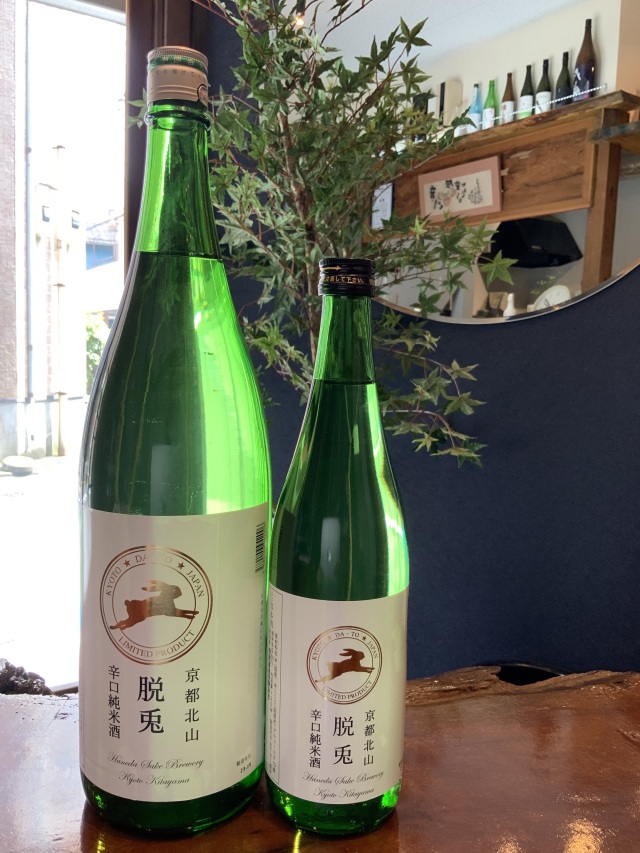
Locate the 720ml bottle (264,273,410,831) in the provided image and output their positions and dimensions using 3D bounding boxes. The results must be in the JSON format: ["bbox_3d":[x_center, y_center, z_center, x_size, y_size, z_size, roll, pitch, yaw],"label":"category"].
[{"bbox_3d":[0.011,0.061,0.392,0.077,0.298,0.077,1,6,-7],"label":"720ml bottle"}]

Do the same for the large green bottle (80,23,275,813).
[{"bbox_3d":[-0.079,0.007,0.396,0.104,0.402,0.104,2,5,2],"label":"large green bottle"}]

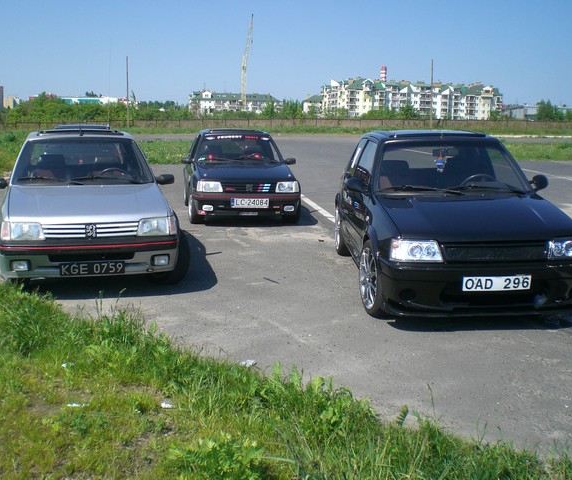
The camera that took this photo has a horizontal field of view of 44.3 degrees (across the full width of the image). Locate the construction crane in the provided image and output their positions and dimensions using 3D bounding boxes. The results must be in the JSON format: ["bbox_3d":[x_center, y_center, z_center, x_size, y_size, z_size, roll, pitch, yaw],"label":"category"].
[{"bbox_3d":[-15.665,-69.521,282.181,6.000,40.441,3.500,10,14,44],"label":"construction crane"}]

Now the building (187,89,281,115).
[{"bbox_3d":[-23.516,-62.472,325.082,43.000,12.269,13.000,0,10,0],"label":"building"}]

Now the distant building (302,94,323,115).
[{"bbox_3d":[12.755,-59.842,315.393,14.000,10.387,12.000,0,10,0],"label":"distant building"}]

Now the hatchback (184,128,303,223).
[{"bbox_3d":[-0.763,-1.106,11.083,1.620,1.350,3.710,-2,10,-9],"label":"hatchback"}]

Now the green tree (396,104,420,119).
[{"bbox_3d":[21.402,-22.065,123.037,4.300,3.266,4.000,0,10,0],"label":"green tree"}]

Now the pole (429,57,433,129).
[{"bbox_3d":[15.741,-15.871,76.401,0.250,7.402,0.250,0,10,0],"label":"pole"}]

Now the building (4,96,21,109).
[{"bbox_3d":[-248.016,-120.881,638.699,15.000,17.866,15.000,-6,12,-29],"label":"building"}]

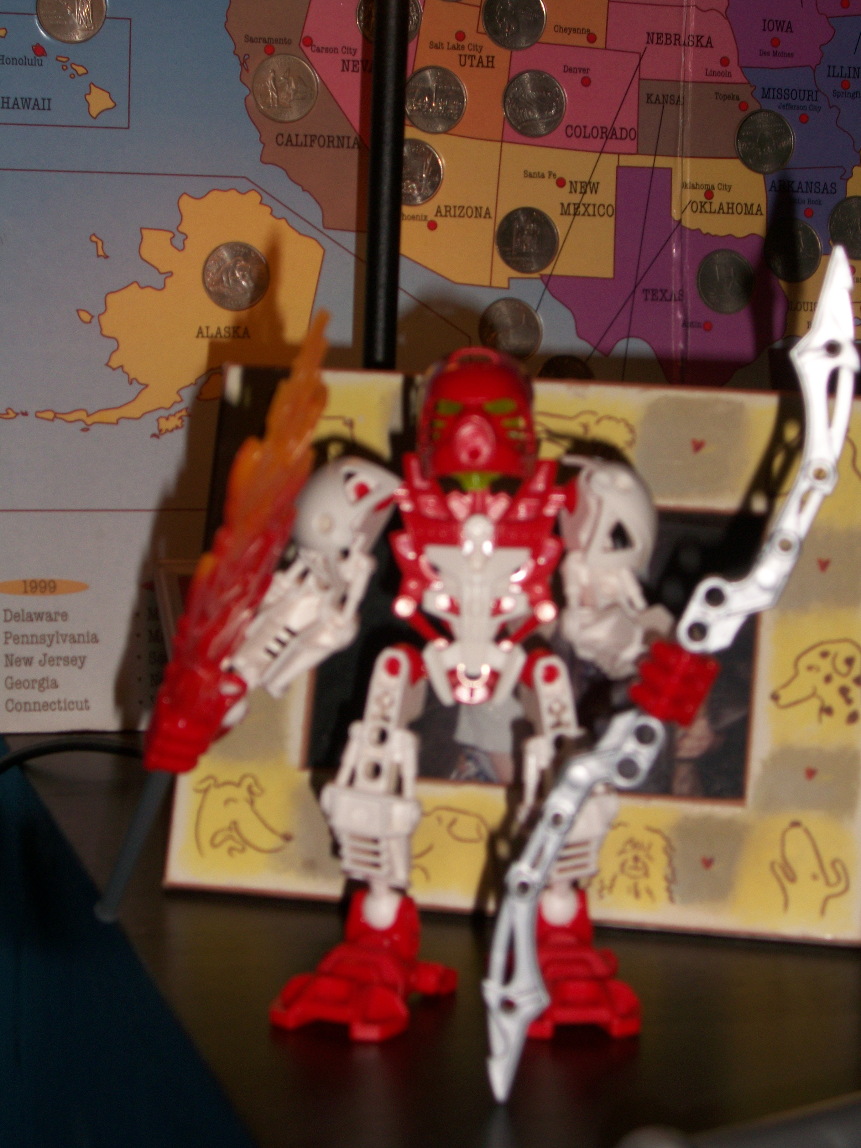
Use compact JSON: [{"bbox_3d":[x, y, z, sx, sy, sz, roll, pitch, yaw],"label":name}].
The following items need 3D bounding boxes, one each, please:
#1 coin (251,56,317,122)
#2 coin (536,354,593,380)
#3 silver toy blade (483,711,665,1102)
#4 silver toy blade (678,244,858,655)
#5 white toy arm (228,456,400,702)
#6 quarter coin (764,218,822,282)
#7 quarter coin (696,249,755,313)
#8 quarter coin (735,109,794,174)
[{"bbox_3d":[-0.051,-0.172,0.985,0.024,0.024,0.002,1,0,-16],"label":"coin"},{"bbox_3d":[0.049,-0.067,1.014,0.024,0.024,0.002,1,0,-16],"label":"coin"},{"bbox_3d":[0.025,0.067,0.577,0.019,0.088,0.009,24,12,0],"label":"silver toy blade"},{"bbox_3d":[0.073,-0.022,0.557,0.019,0.088,0.009,22,12,0],"label":"silver toy blade"},{"bbox_3d":[-0.024,0.001,0.620,0.028,0.062,0.034,20,-25,6],"label":"white toy arm"},{"bbox_3d":[0.137,-0.122,1.052,0.024,0.024,0.002,1,0,-22],"label":"quarter coin"},{"bbox_3d":[0.110,-0.109,1.036,0.024,0.024,0.002,1,0,-22],"label":"quarter coin"},{"bbox_3d":[0.125,-0.162,1.046,0.024,0.024,0.002,1,0,-22],"label":"quarter coin"}]

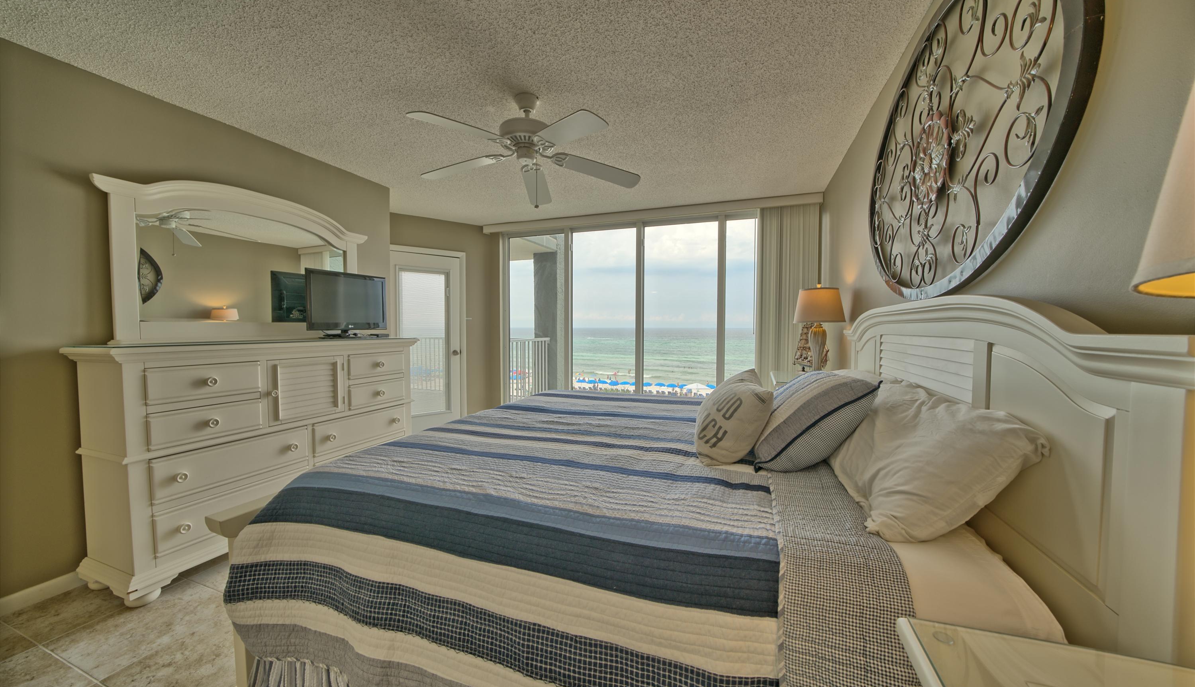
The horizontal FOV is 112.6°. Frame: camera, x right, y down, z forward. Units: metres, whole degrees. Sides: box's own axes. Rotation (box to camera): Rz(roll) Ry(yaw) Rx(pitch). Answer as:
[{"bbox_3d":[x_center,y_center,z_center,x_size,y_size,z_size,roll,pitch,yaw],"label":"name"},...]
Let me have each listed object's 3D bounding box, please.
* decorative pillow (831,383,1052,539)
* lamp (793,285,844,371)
[{"bbox_3d":[0.819,0.266,1.107,0.420,0.190,0.630,-45,-13,16],"label":"decorative pillow"},{"bbox_3d":[1.478,-0.059,2.692,0.360,0.655,0.360,1,2,20],"label":"lamp"}]

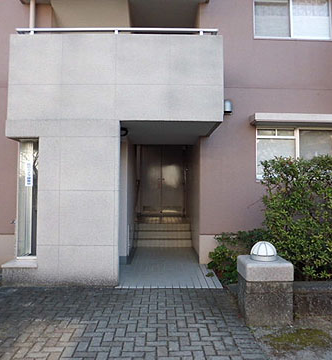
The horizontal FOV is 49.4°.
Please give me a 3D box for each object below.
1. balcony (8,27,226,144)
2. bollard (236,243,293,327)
[{"bbox_3d":[-0.700,-1.350,5.680,2.950,1.420,1.500,0,-1,0],"label":"balcony"},{"bbox_3d":[1.045,1.060,3.825,0.475,0.815,0.460,0,-1,0],"label":"bollard"}]

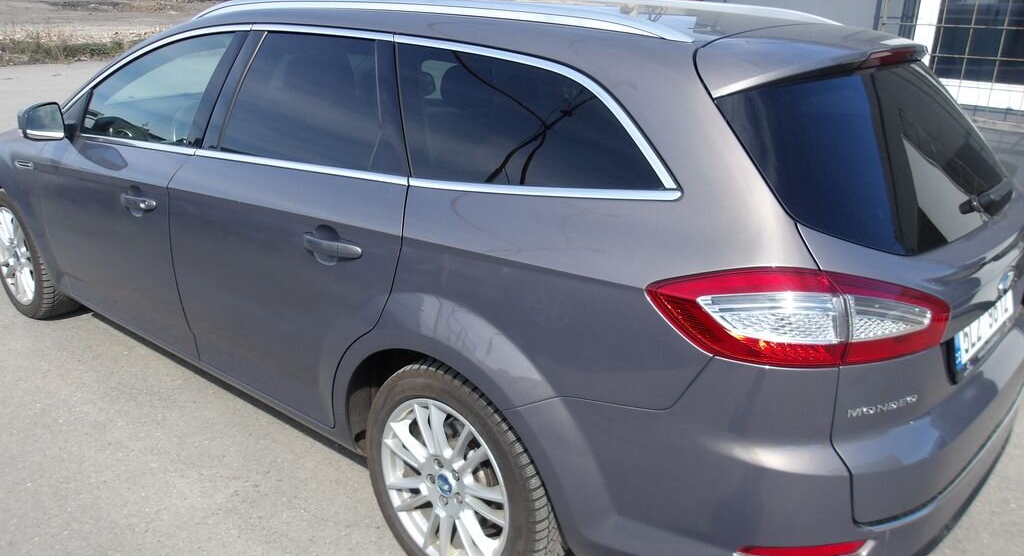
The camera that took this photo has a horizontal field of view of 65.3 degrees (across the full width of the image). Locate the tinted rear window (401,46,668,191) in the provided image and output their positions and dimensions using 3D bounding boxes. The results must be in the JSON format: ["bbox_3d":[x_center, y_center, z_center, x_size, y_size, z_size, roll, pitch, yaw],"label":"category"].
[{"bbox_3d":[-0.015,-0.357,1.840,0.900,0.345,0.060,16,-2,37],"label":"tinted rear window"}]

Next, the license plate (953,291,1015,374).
[{"bbox_3d":[1.166,0.099,1.969,0.020,0.110,0.520,2,15,41],"label":"license plate"}]

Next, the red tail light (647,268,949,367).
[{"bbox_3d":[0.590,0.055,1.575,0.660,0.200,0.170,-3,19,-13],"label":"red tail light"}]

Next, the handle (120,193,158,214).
[{"bbox_3d":[-1.286,-0.256,2.749,0.220,0.045,0.052,16,23,37],"label":"handle"}]

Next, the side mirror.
[{"bbox_3d":[-1.790,-0.595,3.046,0.120,0.155,0.185,11,21,27],"label":"side mirror"}]

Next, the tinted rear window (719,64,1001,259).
[{"bbox_3d":[0.981,-0.322,2.001,1.260,0.470,0.130,-20,-11,-47],"label":"tinted rear window"}]

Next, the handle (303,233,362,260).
[{"bbox_3d":[-0.469,-0.080,2.086,0.220,0.045,0.052,16,23,37],"label":"handle"}]

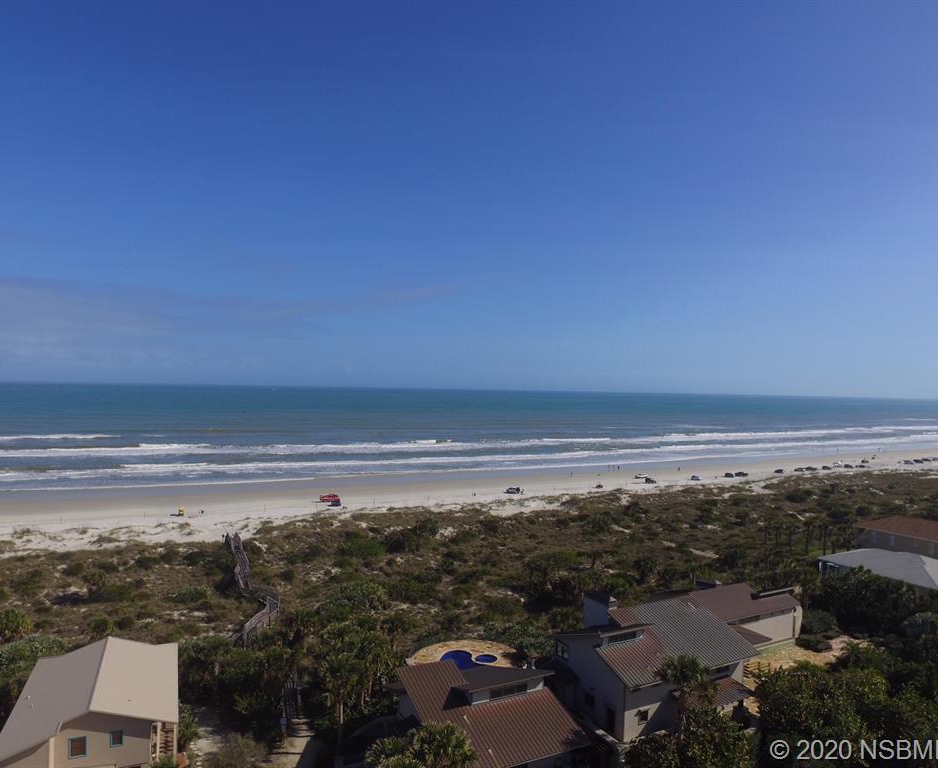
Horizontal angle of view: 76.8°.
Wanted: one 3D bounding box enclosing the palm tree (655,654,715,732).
[{"bbox_3d":[16.377,24.285,44.946,4.400,6.900,4.400,1,-1,-28],"label":"palm tree"}]

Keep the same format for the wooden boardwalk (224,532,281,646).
[{"bbox_3d":[-32.159,27.401,83.115,6.200,2.800,46.000,1,-1,-28],"label":"wooden boardwalk"}]

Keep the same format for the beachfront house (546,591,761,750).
[{"bbox_3d":[16.690,23.968,53.031,15.200,7.700,11.200,1,-1,-28],"label":"beachfront house"}]

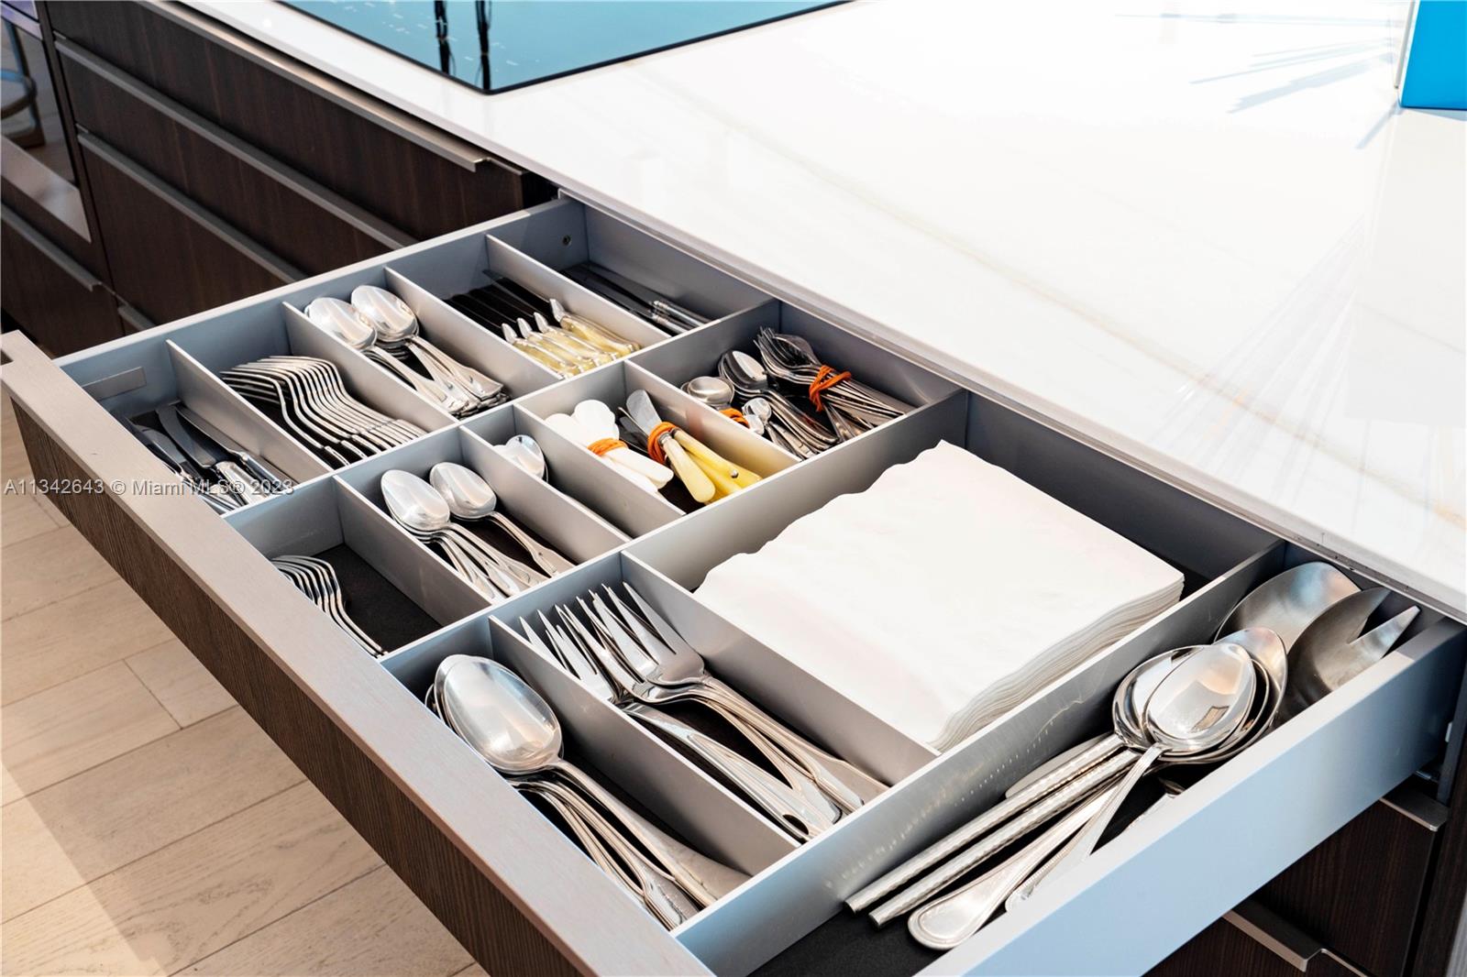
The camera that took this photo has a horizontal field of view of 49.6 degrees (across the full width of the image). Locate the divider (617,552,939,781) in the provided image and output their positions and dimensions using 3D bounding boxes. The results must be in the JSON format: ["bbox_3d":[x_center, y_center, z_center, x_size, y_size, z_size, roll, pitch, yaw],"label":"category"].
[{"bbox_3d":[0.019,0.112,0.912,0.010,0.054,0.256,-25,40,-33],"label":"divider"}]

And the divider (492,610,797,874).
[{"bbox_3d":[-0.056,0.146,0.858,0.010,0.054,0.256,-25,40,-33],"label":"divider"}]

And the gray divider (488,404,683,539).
[{"bbox_3d":[-0.104,0.004,1.085,0.029,0.054,0.200,-25,40,-33],"label":"gray divider"}]

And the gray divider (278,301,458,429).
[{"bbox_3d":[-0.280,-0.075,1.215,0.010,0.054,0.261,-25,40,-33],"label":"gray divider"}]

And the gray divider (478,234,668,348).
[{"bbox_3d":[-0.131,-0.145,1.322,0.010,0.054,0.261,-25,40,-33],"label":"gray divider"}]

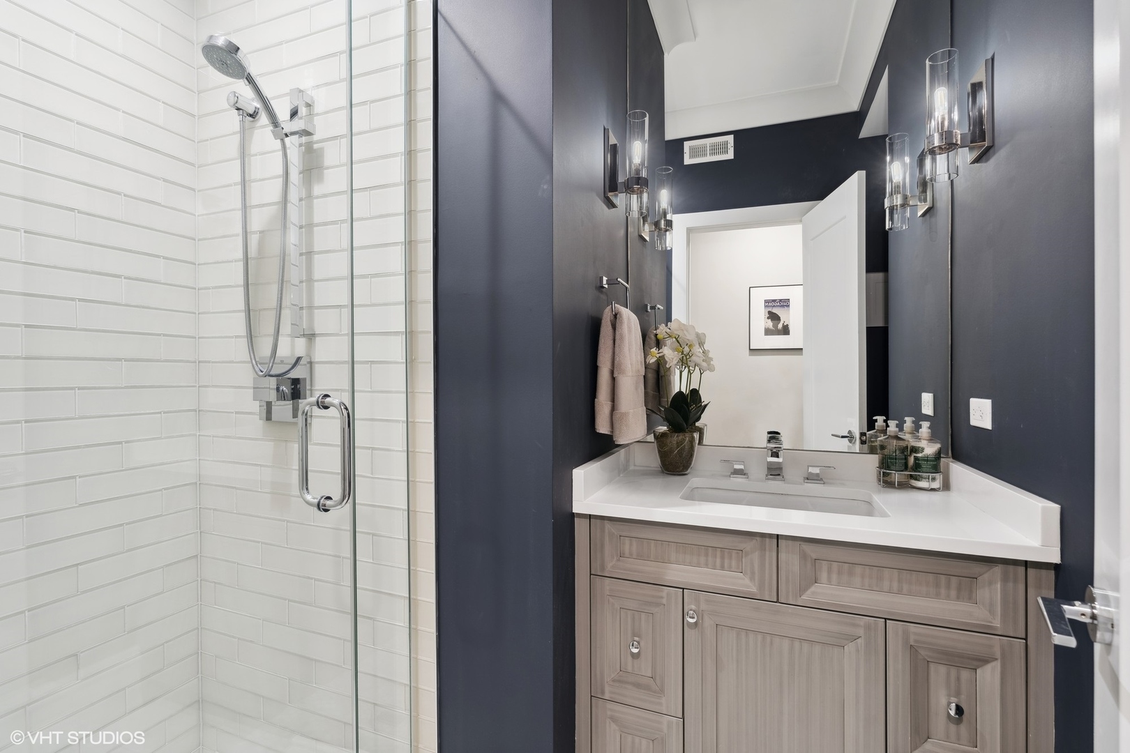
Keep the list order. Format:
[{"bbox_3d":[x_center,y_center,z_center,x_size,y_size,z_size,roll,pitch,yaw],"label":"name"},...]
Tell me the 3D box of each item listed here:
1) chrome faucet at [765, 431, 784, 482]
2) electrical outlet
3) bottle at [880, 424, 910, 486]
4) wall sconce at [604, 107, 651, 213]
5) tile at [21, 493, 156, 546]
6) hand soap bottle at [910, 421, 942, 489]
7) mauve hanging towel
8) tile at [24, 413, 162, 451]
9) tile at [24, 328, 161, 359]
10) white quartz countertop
[{"bbox_3d":[0.619,0.232,1.476,0.050,0.161,0.152,0,0,21],"label":"chrome faucet"},{"bbox_3d":[1.030,0.091,1.243,0.008,0.071,0.118,0,0,21],"label":"electrical outlet"},{"bbox_3d":[0.929,0.219,1.419,0.075,0.184,0.066,0,0,32],"label":"bottle"},{"bbox_3d":[0.197,-0.647,1.539,0.127,0.307,0.104,0,0,21],"label":"wall sconce"},{"bbox_3d":[-1.258,0.378,1.361,0.008,0.075,0.300,0,0,21],"label":"tile"},{"bbox_3d":[1.001,0.219,1.395,0.075,0.184,0.066,0,0,23],"label":"hand soap bottle"},{"bbox_3d":[0.163,-0.018,1.458,0.116,0.400,0.220,0,0,21],"label":"mauve hanging towel"},{"bbox_3d":[-1.259,0.147,1.360,0.008,0.075,0.300,0,0,21],"label":"tile"},{"bbox_3d":[-1.259,-0.083,1.359,0.008,0.075,0.300,0,0,21],"label":"tile"},{"bbox_3d":[0.568,0.289,1.358,0.952,0.105,0.570,0,0,21],"label":"white quartz countertop"}]

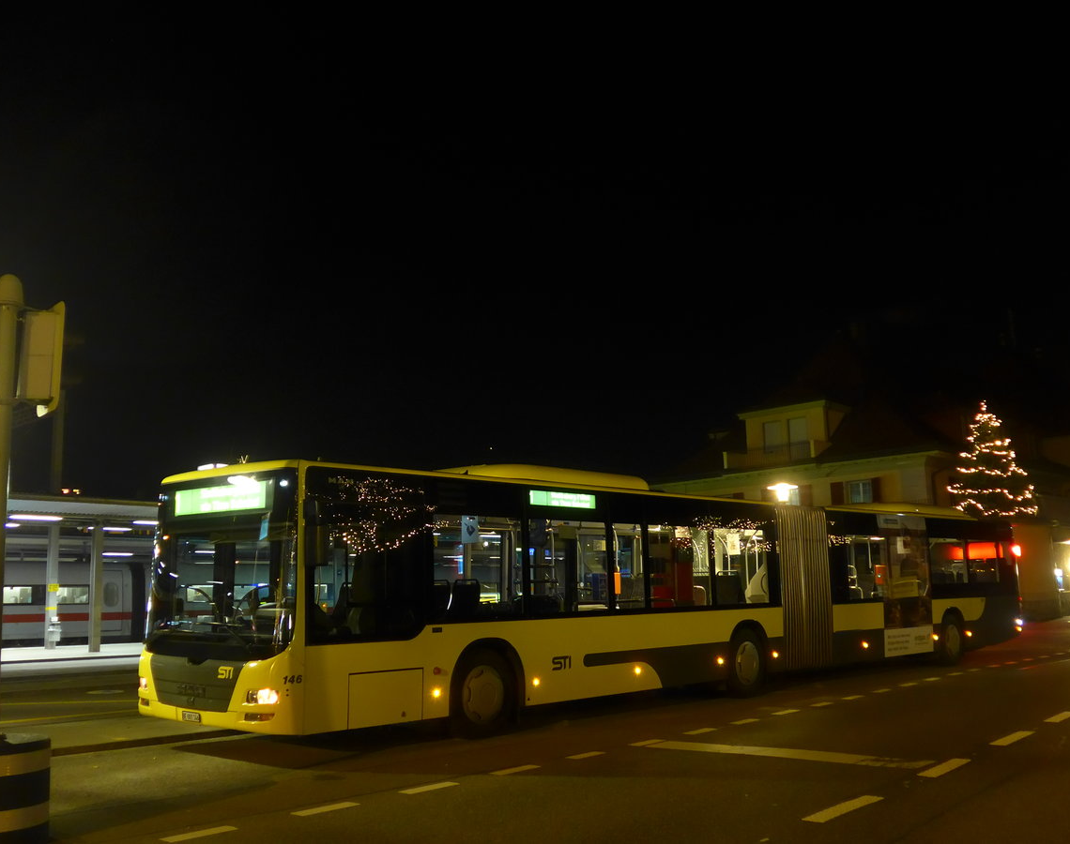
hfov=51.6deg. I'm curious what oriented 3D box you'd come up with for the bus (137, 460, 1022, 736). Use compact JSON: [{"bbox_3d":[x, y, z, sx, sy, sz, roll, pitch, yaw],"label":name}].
[{"bbox_3d":[2.850,2.481,16.781,2.550,3.020,17.980,-9,-11,42],"label":"bus"}]

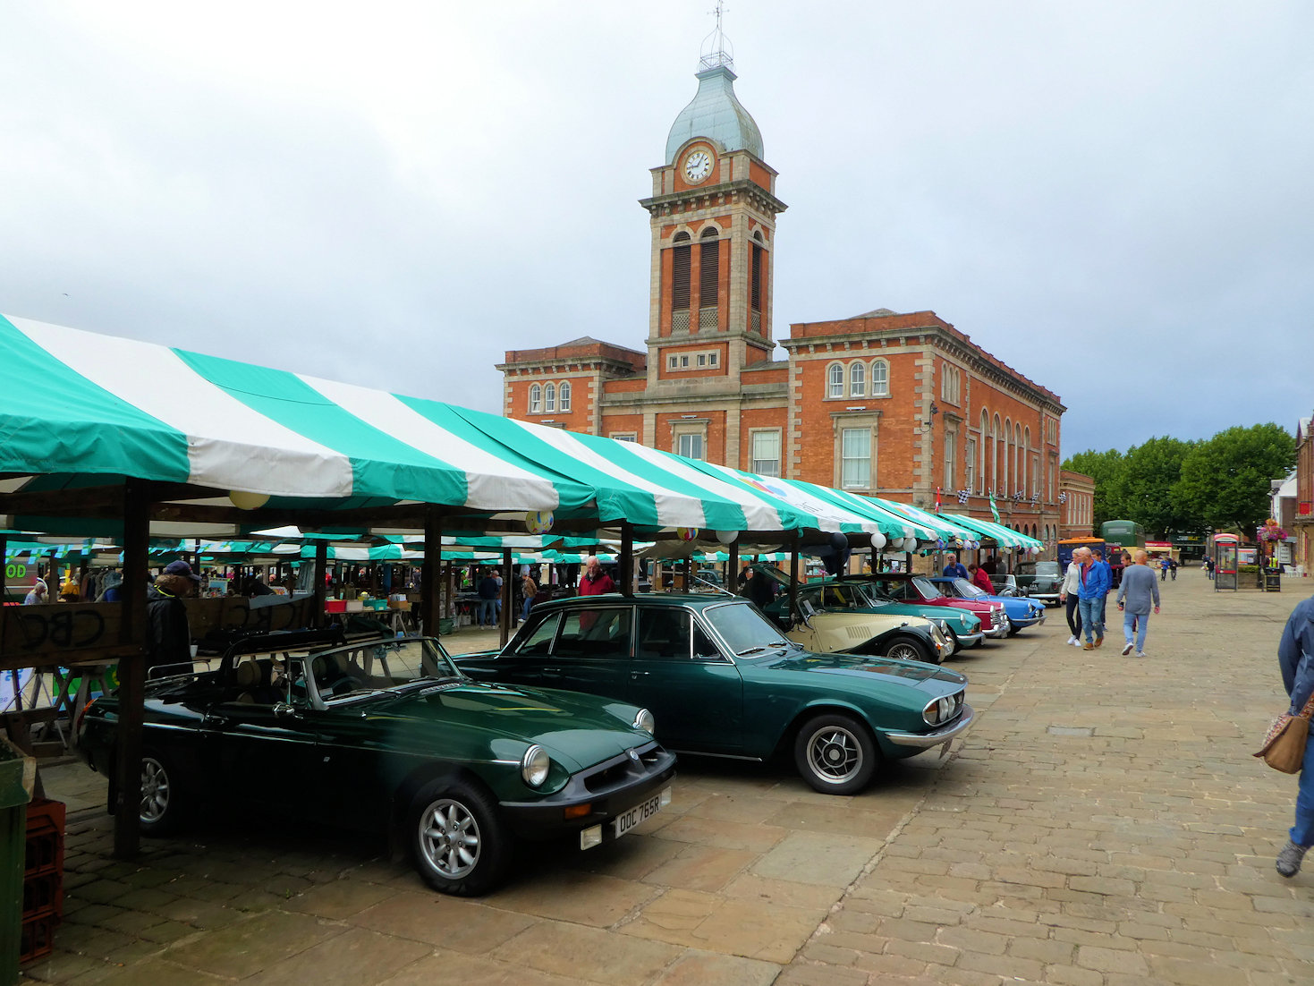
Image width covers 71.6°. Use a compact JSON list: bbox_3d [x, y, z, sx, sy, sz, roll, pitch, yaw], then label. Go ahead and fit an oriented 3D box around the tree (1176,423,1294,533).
[{"bbox_3d":[55.874,0.099,88.000,11.000,13.600,11.000,0,-3,33],"label":"tree"}]

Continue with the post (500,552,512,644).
[{"bbox_3d":[-2.733,1.962,16.500,0.110,2.250,0.110,0,-3,26],"label":"post"}]

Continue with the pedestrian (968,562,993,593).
[{"bbox_3d":[7.572,2.365,21.300,0.620,1.500,0.500,2,-3,-21],"label":"pedestrian"}]

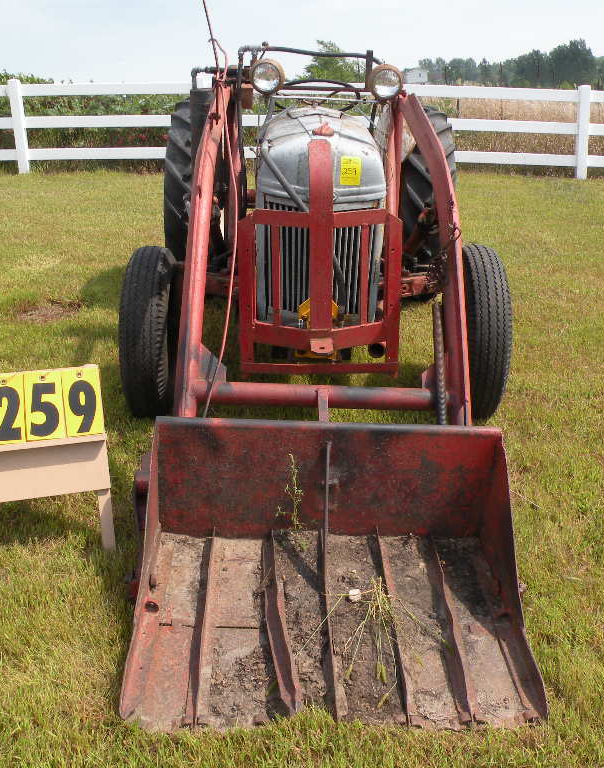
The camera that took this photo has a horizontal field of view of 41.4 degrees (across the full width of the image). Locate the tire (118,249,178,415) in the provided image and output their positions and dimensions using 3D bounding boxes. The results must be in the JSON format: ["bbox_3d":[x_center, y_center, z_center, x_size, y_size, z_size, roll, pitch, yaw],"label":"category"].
[{"bbox_3d":[-0.605,-0.205,3.297,0.165,0.730,0.730,0,22,0],"label":"tire"}]

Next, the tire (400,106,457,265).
[{"bbox_3d":[0.701,-1.072,4.873,0.285,1.200,1.200,0,22,0],"label":"tire"}]

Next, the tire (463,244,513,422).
[{"bbox_3d":[0.703,-0.198,3.308,0.165,0.730,0.730,0,22,0],"label":"tire"}]

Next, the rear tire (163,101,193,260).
[{"bbox_3d":[-0.619,-1.079,4.863,0.285,1.200,1.200,0,22,0],"label":"rear tire"}]

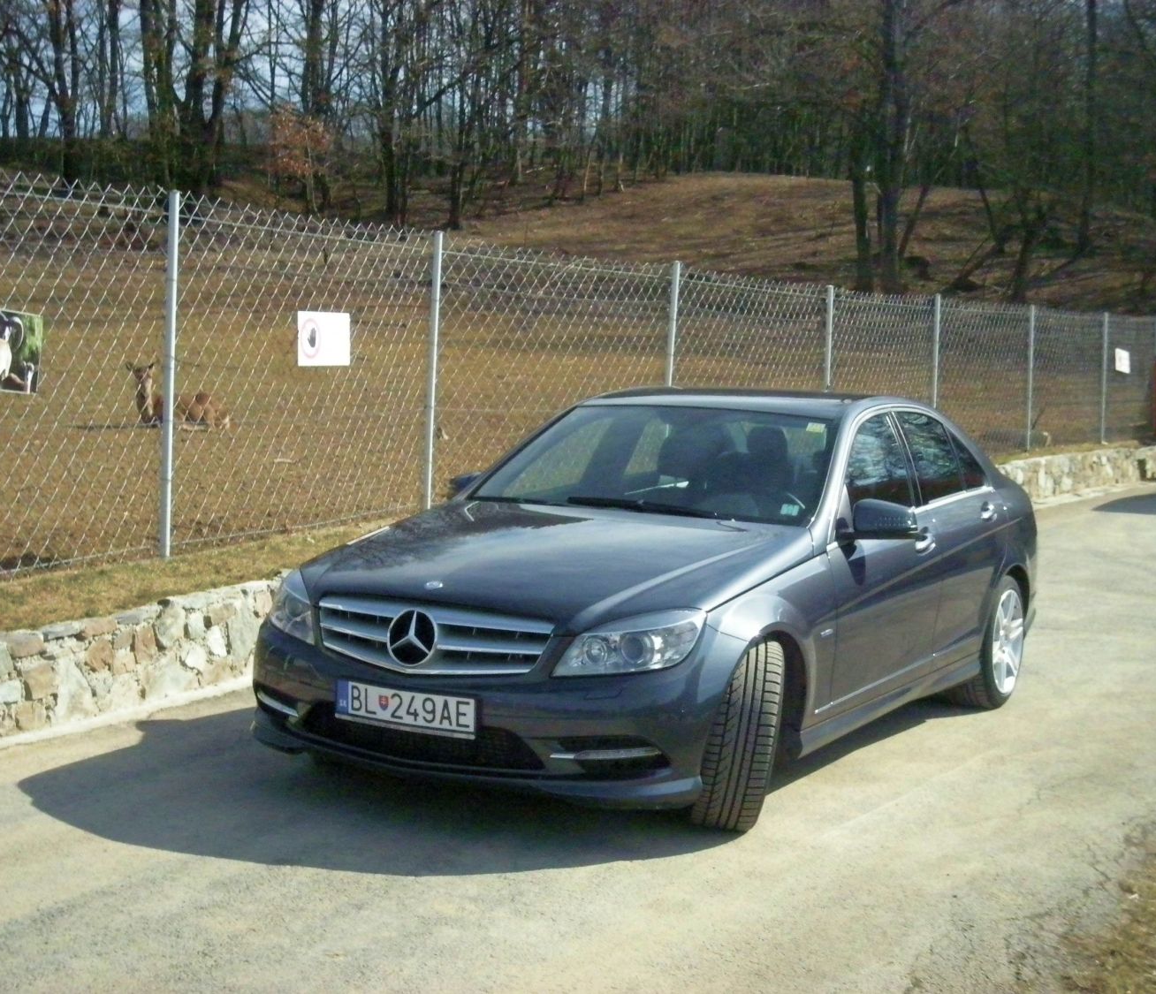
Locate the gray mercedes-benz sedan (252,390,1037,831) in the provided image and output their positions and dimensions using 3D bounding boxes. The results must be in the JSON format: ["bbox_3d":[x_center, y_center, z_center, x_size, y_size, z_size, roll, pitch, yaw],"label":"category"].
[{"bbox_3d":[0.595,0.249,7.772,1.850,1.440,4.590,4,5,29],"label":"gray mercedes-benz sedan"}]

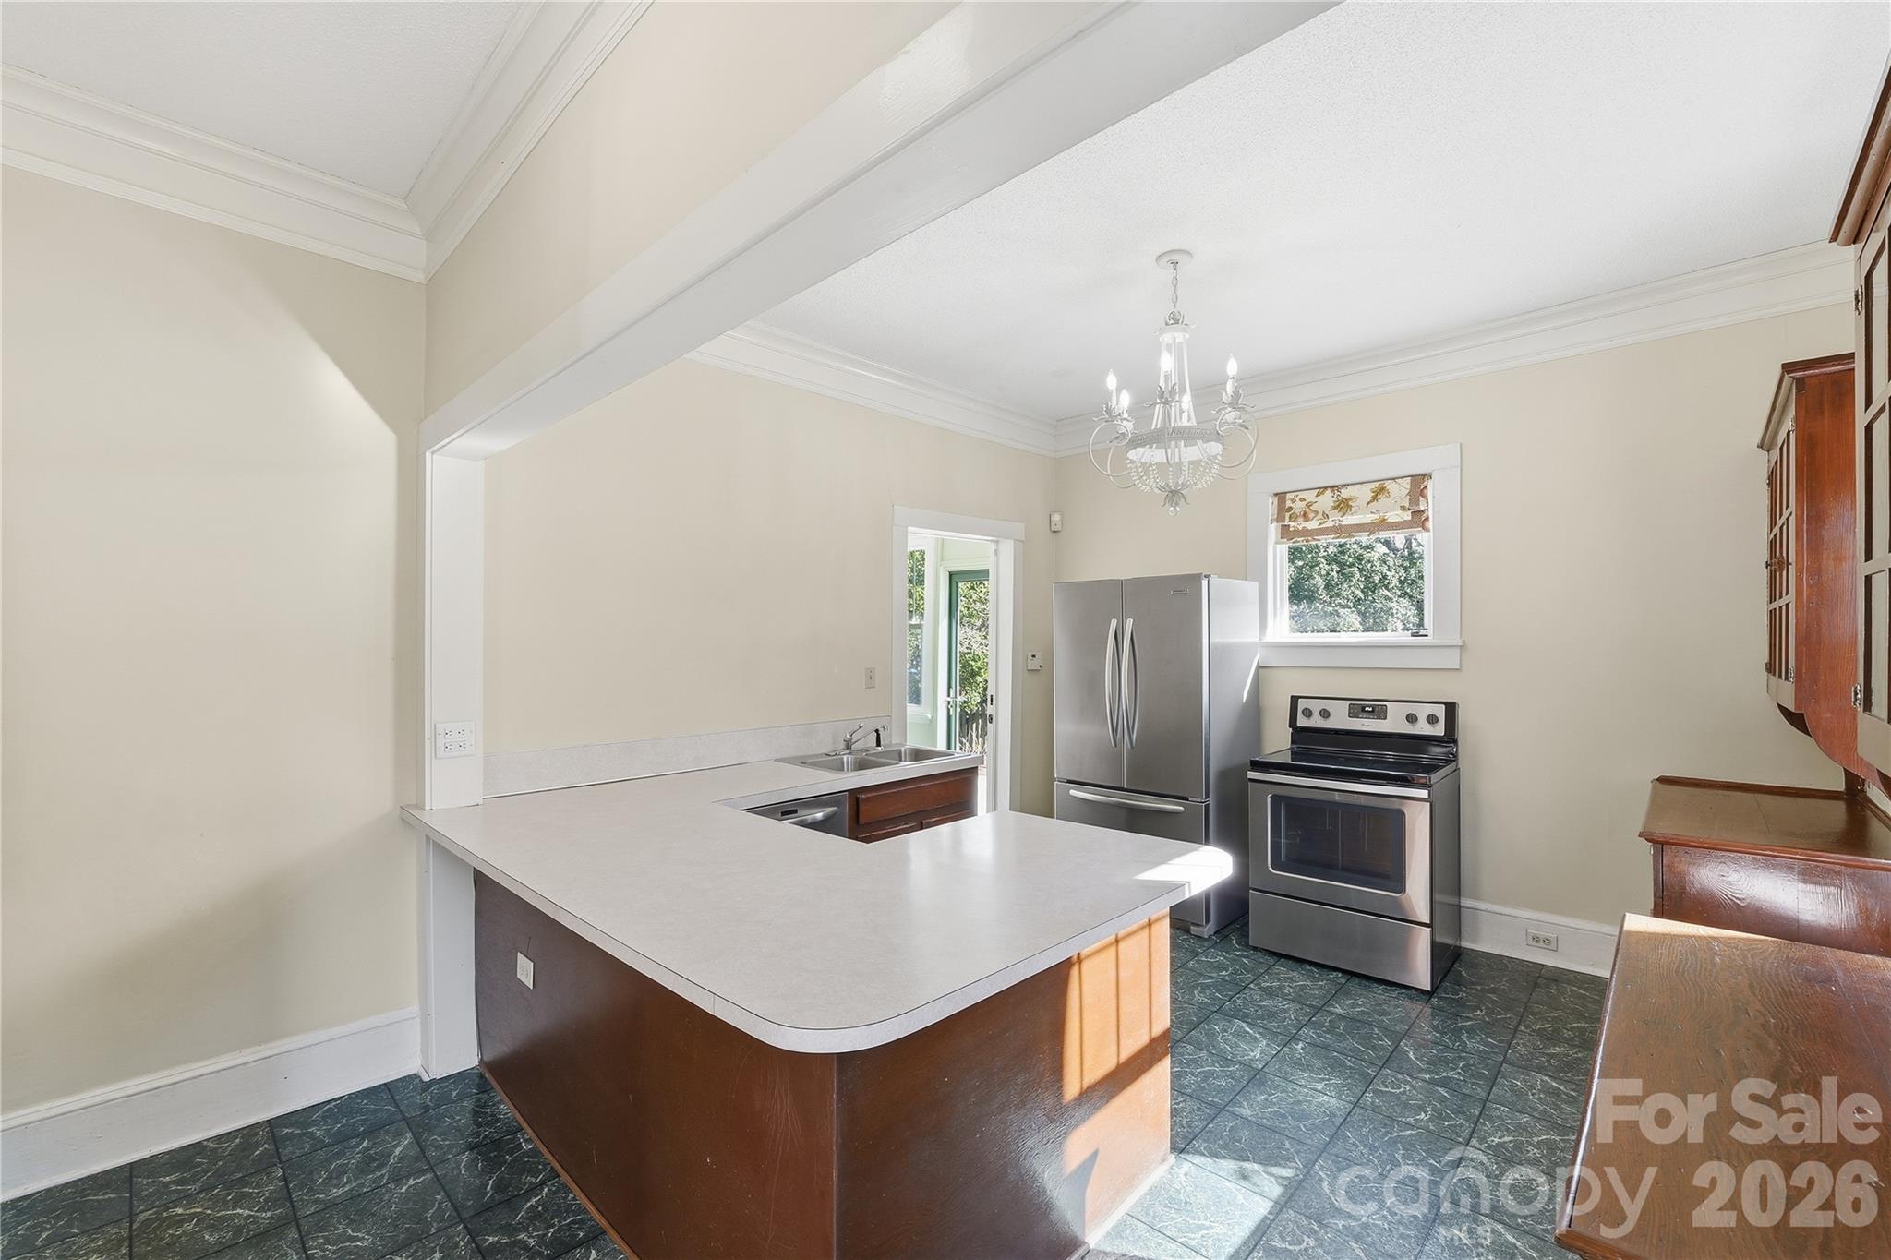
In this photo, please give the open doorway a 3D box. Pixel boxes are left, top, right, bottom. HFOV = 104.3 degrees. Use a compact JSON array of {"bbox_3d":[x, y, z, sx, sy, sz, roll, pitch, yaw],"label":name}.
[{"bbox_3d":[0.089,0.426,4.551,0.140,2.240,1.185,-1,-2,44],"label":"open doorway"}]

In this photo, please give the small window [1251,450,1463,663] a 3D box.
[{"bbox_3d":[2.188,-0.358,3.999,1.045,1.127,0.110,-1,-2,44],"label":"small window"}]

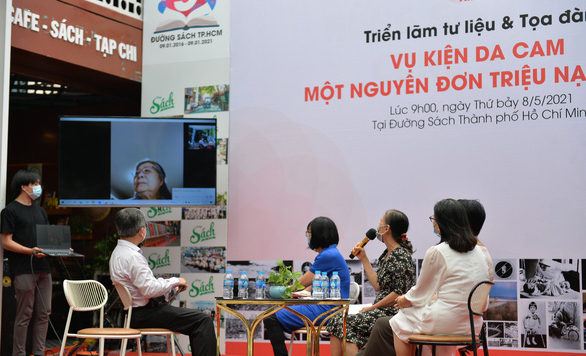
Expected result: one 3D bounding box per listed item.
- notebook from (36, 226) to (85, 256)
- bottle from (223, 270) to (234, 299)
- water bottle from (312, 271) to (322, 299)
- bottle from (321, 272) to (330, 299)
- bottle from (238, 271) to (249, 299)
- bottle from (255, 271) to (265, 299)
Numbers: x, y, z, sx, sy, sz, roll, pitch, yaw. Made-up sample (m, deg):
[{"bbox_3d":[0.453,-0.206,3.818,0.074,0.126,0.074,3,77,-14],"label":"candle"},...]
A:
[{"bbox_3d":[-1.952,0.526,9.500,0.335,0.220,0.260,6,2,-39],"label":"notebook"},{"bbox_3d":[-0.397,0.665,7.070,0.063,0.176,0.063,0,-5,6],"label":"bottle"},{"bbox_3d":[0.157,0.666,7.050,0.063,0.176,0.063,0,-5,6],"label":"water bottle"},{"bbox_3d":[0.207,0.686,7.250,0.063,0.176,0.063,0,-5,6],"label":"bottle"},{"bbox_3d":[-0.311,0.678,7.180,0.063,0.176,0.063,0,-5,6],"label":"bottle"},{"bbox_3d":[-0.202,0.680,7.200,0.063,0.176,0.063,0,-5,6],"label":"bottle"}]

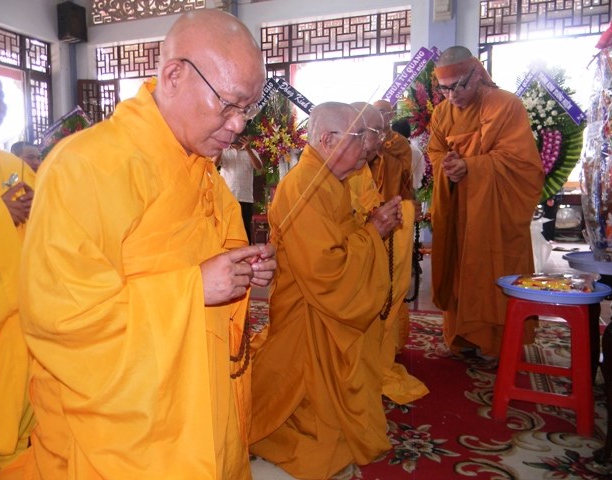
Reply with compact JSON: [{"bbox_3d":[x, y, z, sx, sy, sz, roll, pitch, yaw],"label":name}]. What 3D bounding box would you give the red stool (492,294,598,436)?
[{"bbox_3d":[0.929,0.438,2.003,0.340,0.462,0.340,2,7,25],"label":"red stool"}]

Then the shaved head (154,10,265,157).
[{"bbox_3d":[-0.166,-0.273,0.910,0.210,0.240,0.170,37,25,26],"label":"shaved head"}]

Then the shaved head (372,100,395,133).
[{"bbox_3d":[0.368,-0.618,2.700,0.200,0.230,0.165,18,15,32],"label":"shaved head"}]

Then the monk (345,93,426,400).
[{"bbox_3d":[0.201,0.061,2.119,0.720,1.200,0.580,1,6,18],"label":"monk"}]

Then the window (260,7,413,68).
[{"bbox_3d":[0.453,-2.914,7.450,2.280,0.620,0.080,2,7,20],"label":"window"}]

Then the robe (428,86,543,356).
[{"bbox_3d":[0.969,-0.108,2.695,0.500,1.380,0.600,-6,8,-43],"label":"robe"}]

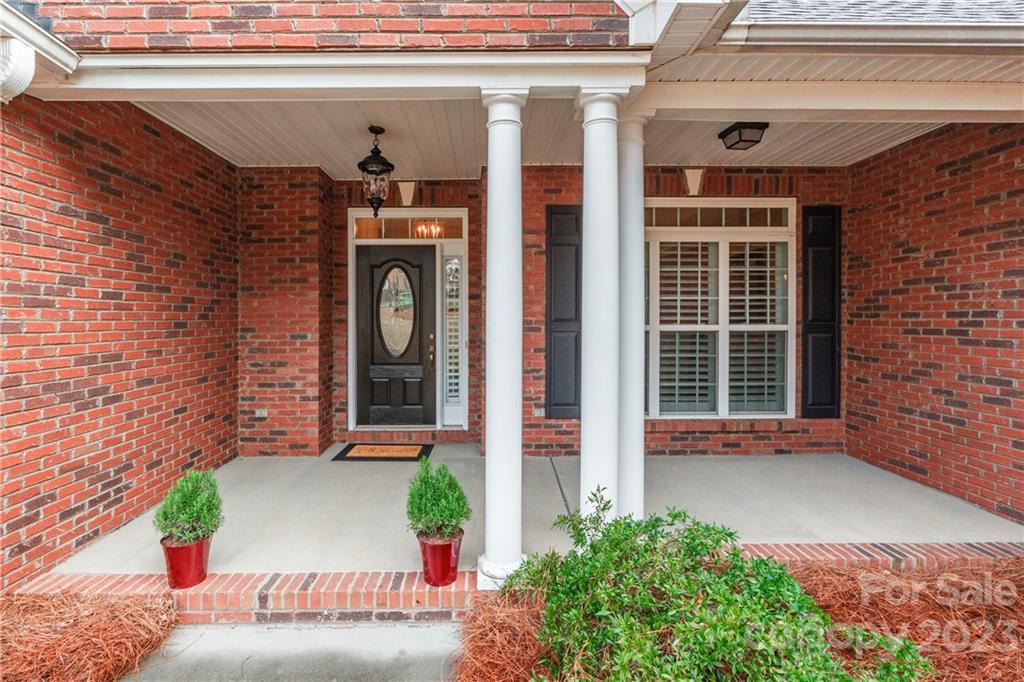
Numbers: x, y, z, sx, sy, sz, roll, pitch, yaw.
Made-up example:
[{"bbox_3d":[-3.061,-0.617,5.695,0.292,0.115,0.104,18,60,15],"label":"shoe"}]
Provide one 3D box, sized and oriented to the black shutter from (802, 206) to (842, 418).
[{"bbox_3d":[3.066,-0.282,4.500,0.376,2.090,0.040,0,1,-2],"label":"black shutter"}]

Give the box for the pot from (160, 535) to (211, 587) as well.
[{"bbox_3d":[-1.700,1.145,2.390,0.238,0.218,0.238,0,2,0],"label":"pot"}]

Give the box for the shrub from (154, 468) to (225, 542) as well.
[{"bbox_3d":[-1.740,0.882,2.450,0.320,0.380,0.320,0,1,-2],"label":"shrub"}]

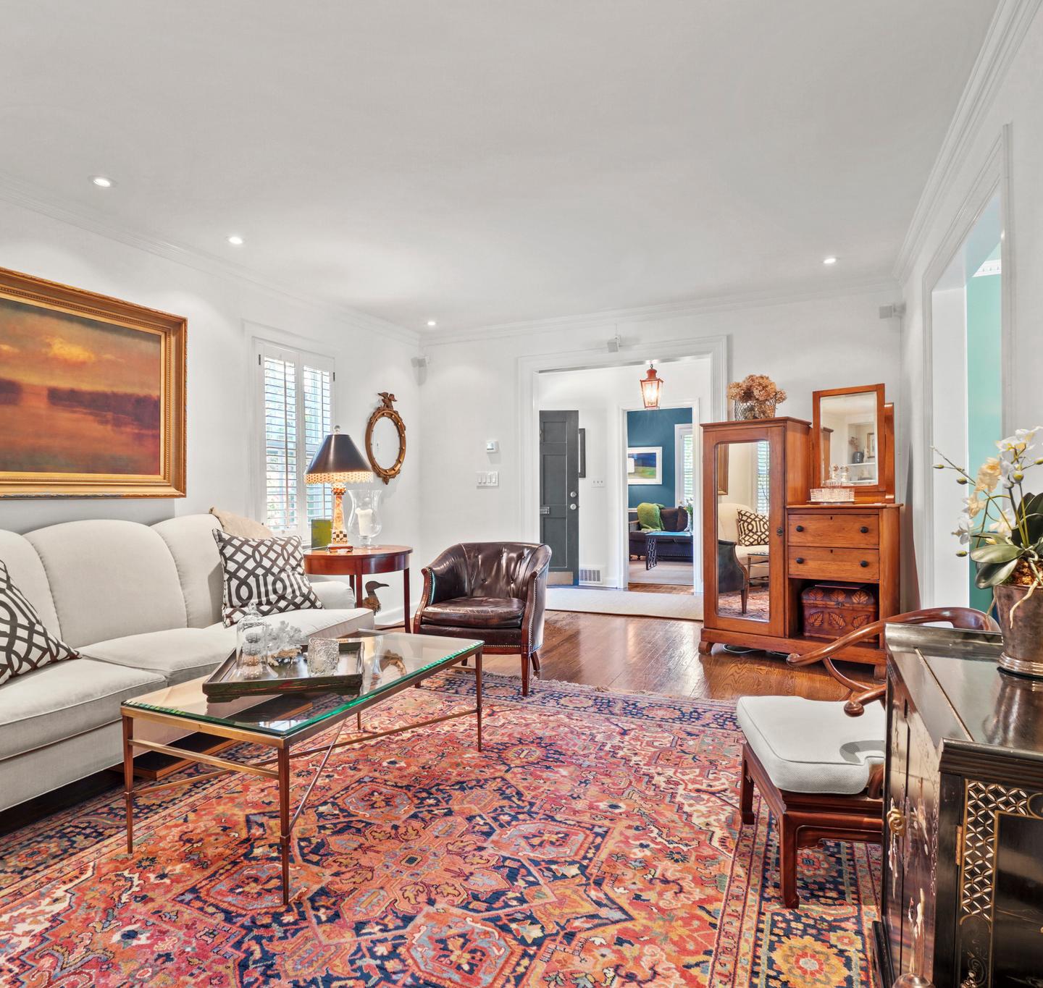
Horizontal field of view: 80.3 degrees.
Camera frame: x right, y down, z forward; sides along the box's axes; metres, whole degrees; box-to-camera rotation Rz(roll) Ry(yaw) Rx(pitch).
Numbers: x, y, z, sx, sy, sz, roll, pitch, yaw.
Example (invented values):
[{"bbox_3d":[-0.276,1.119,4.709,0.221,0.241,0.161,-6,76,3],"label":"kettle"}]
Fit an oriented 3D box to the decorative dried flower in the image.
[{"bbox_3d":[1.586,-0.706,4.182,0.364,0.235,0.336,0,1,41],"label":"decorative dried flower"}]

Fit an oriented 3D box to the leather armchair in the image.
[{"bbox_3d":[-0.221,0.699,3.714,0.694,0.784,0.650,0,0,13],"label":"leather armchair"}]

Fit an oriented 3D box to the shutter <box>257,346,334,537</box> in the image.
[{"bbox_3d":[-1.521,-0.351,4.274,0.039,1.282,0.706,0,1,25],"label":"shutter"}]

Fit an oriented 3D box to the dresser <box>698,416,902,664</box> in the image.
[{"bbox_3d":[1.788,0.303,4.024,1.081,1.557,0.482,0,1,41],"label":"dresser"}]

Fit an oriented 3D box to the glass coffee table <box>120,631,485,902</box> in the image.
[{"bbox_3d":[-0.689,0.873,2.289,0.655,0.461,1.120,0,1,25],"label":"glass coffee table"}]

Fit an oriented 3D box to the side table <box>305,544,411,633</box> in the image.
[{"bbox_3d":[-1.108,0.739,4.194,0.745,0.702,0.745,0,1,25],"label":"side table"}]

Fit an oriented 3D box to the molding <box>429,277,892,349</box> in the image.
[{"bbox_3d":[0.770,-1.380,4.782,3.724,0.112,0.090,0,1,25],"label":"molding"}]

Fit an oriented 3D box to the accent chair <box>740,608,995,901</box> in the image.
[{"bbox_3d":[1.017,0.715,1.830,0.616,0.773,0.510,0,0,4],"label":"accent chair"}]

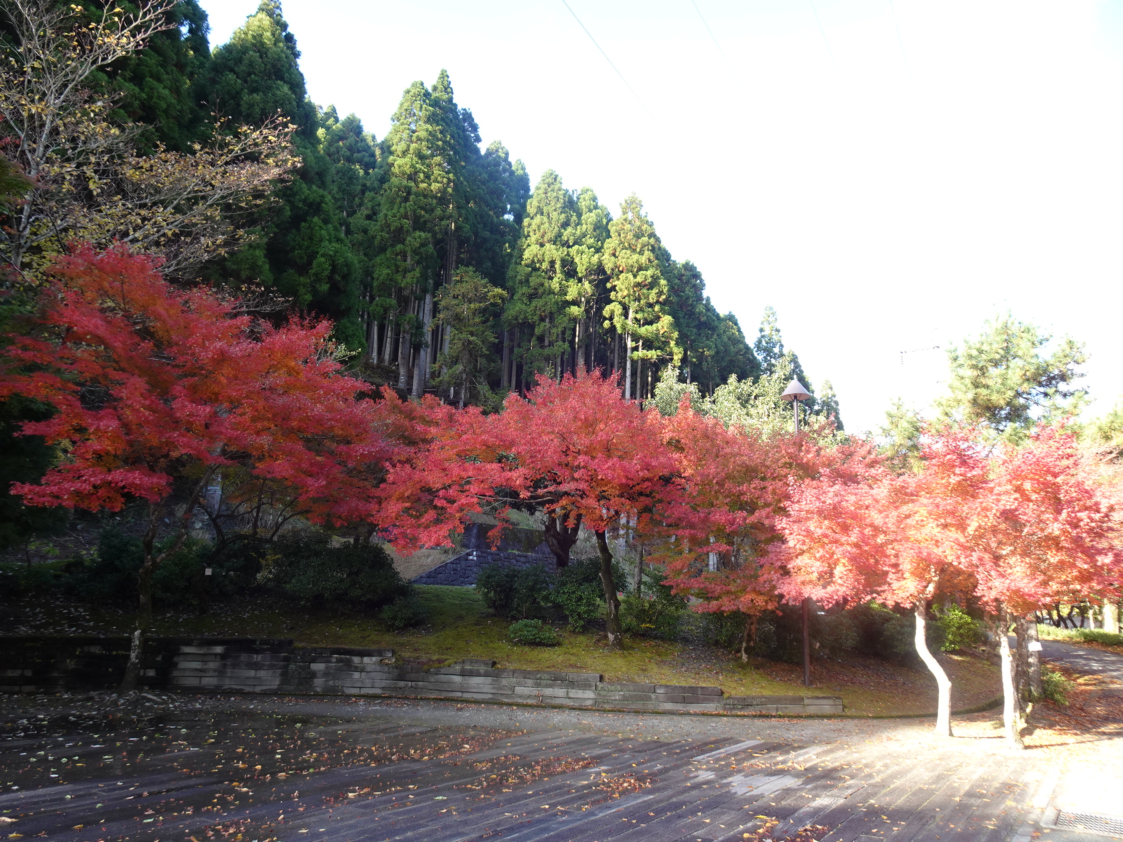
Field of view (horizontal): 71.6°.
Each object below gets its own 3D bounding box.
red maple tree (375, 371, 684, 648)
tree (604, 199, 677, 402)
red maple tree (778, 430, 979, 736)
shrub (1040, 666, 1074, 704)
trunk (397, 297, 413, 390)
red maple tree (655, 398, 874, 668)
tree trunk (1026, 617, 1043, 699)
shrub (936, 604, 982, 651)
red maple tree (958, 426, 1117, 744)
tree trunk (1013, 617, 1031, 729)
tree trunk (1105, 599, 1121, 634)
[{"bbox_3d":[-0.560,1.476,13.810,5.465,4.895,4.918,2,-13,0],"label":"red maple tree"},{"bbox_3d":[6.083,-9.591,60.647,5.810,17.567,5.810,2,-13,0],"label":"tree"},{"bbox_3d":[4.158,2.047,10.231,2.641,3.948,2.641,2,-13,0],"label":"red maple tree"},{"bbox_3d":[8.165,4.359,12.814,0.551,0.593,0.496,2,-13,0],"label":"shrub"},{"bbox_3d":[-9.660,-4.844,48.180,0.550,6.023,0.550,2,-13,0],"label":"trunk"},{"bbox_3d":[3.571,1.811,13.458,3.791,4.541,3.602,2,-13,0],"label":"red maple tree"},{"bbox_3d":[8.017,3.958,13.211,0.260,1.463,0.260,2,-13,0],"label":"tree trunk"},{"bbox_3d":[7.936,4.127,15.531,0.913,0.900,0.821,2,-13,0],"label":"shrub"},{"bbox_3d":[5.896,1.950,9.651,2.081,3.909,2.393,2,-13,0],"label":"red maple tree"},{"bbox_3d":[6.417,3.424,10.860,0.240,1.633,0.240,2,-13,0],"label":"tree trunk"},{"bbox_3d":[17.266,6.017,24.400,0.430,1.260,0.430,2,-13,0],"label":"tree trunk"}]

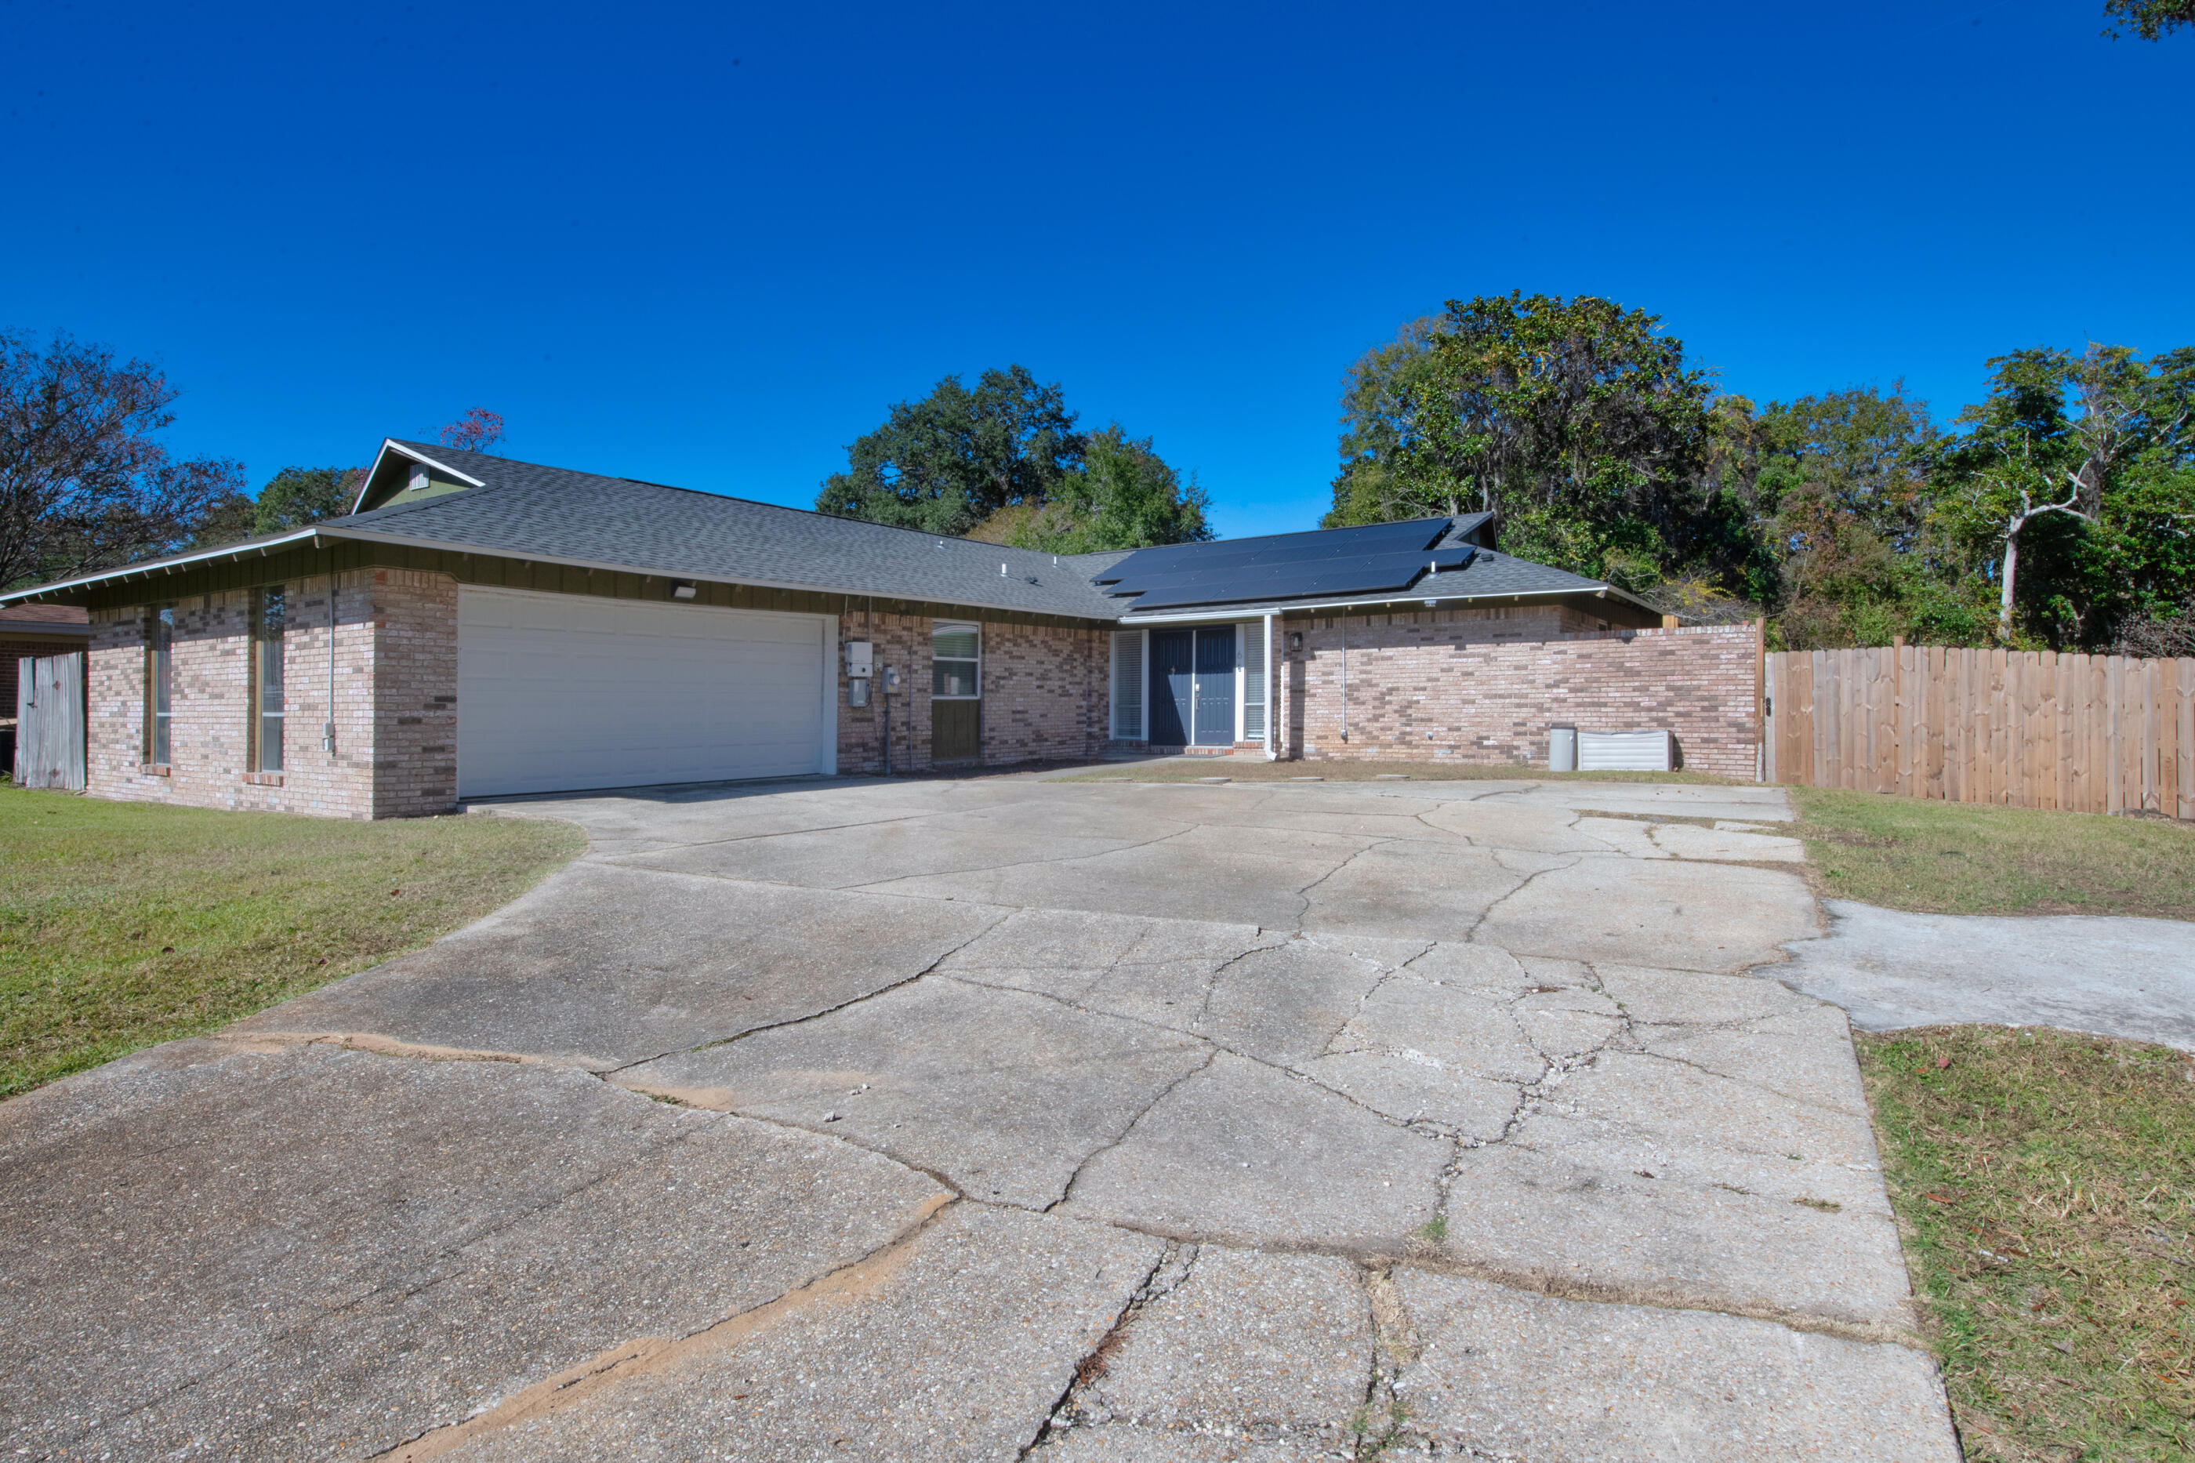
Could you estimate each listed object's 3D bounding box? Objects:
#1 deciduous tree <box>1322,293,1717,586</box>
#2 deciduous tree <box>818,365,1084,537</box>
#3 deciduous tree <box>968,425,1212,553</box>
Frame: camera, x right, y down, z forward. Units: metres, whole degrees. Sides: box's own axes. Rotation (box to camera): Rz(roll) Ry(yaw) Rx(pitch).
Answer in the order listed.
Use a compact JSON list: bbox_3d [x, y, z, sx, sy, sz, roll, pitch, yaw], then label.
[{"bbox_3d":[11.900,-6.000,31.000,11.000,12.600,10.000,0,1,0],"label":"deciduous tree"},{"bbox_3d":[-6.100,-7.800,47.000,11.800,15.600,11.200,0,1,0],"label":"deciduous tree"},{"bbox_3d":[-0.270,-5.200,38.000,8.300,10.800,7.800,0,1,0],"label":"deciduous tree"}]

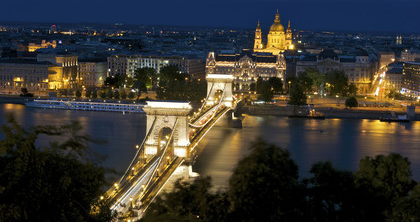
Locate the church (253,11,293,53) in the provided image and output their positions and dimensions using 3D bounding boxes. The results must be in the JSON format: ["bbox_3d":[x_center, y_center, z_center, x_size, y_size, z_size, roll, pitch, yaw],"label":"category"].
[{"bbox_3d":[108.180,-120.750,1188.090,58.000,96.000,86.000,2,6,9],"label":"church"}]

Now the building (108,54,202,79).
[{"bbox_3d":[-54.670,-39.690,718.040,82.000,29.600,58.000,2,6,7],"label":"building"}]

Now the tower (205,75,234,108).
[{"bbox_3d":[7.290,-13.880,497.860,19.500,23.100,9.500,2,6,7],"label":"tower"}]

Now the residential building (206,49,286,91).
[{"bbox_3d":[37.060,-40.500,707.890,75.000,38.000,60.000,2,6,7],"label":"residential building"}]

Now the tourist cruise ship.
[{"bbox_3d":[-91.030,-5.100,570.570,116.000,8.000,11.500,3,6,16],"label":"tourist cruise ship"}]

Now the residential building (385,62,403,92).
[{"bbox_3d":[188.690,-33.890,723.690,27.000,29.000,26.000,2,6,7],"label":"residential building"}]

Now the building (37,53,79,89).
[{"bbox_3d":[-144.090,-37.500,675.550,26.000,30.500,41.000,4,7,20],"label":"building"}]

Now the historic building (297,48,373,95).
[{"bbox_3d":[118.150,-37.820,697.360,70.000,39.000,58.000,2,6,7],"label":"historic building"}]

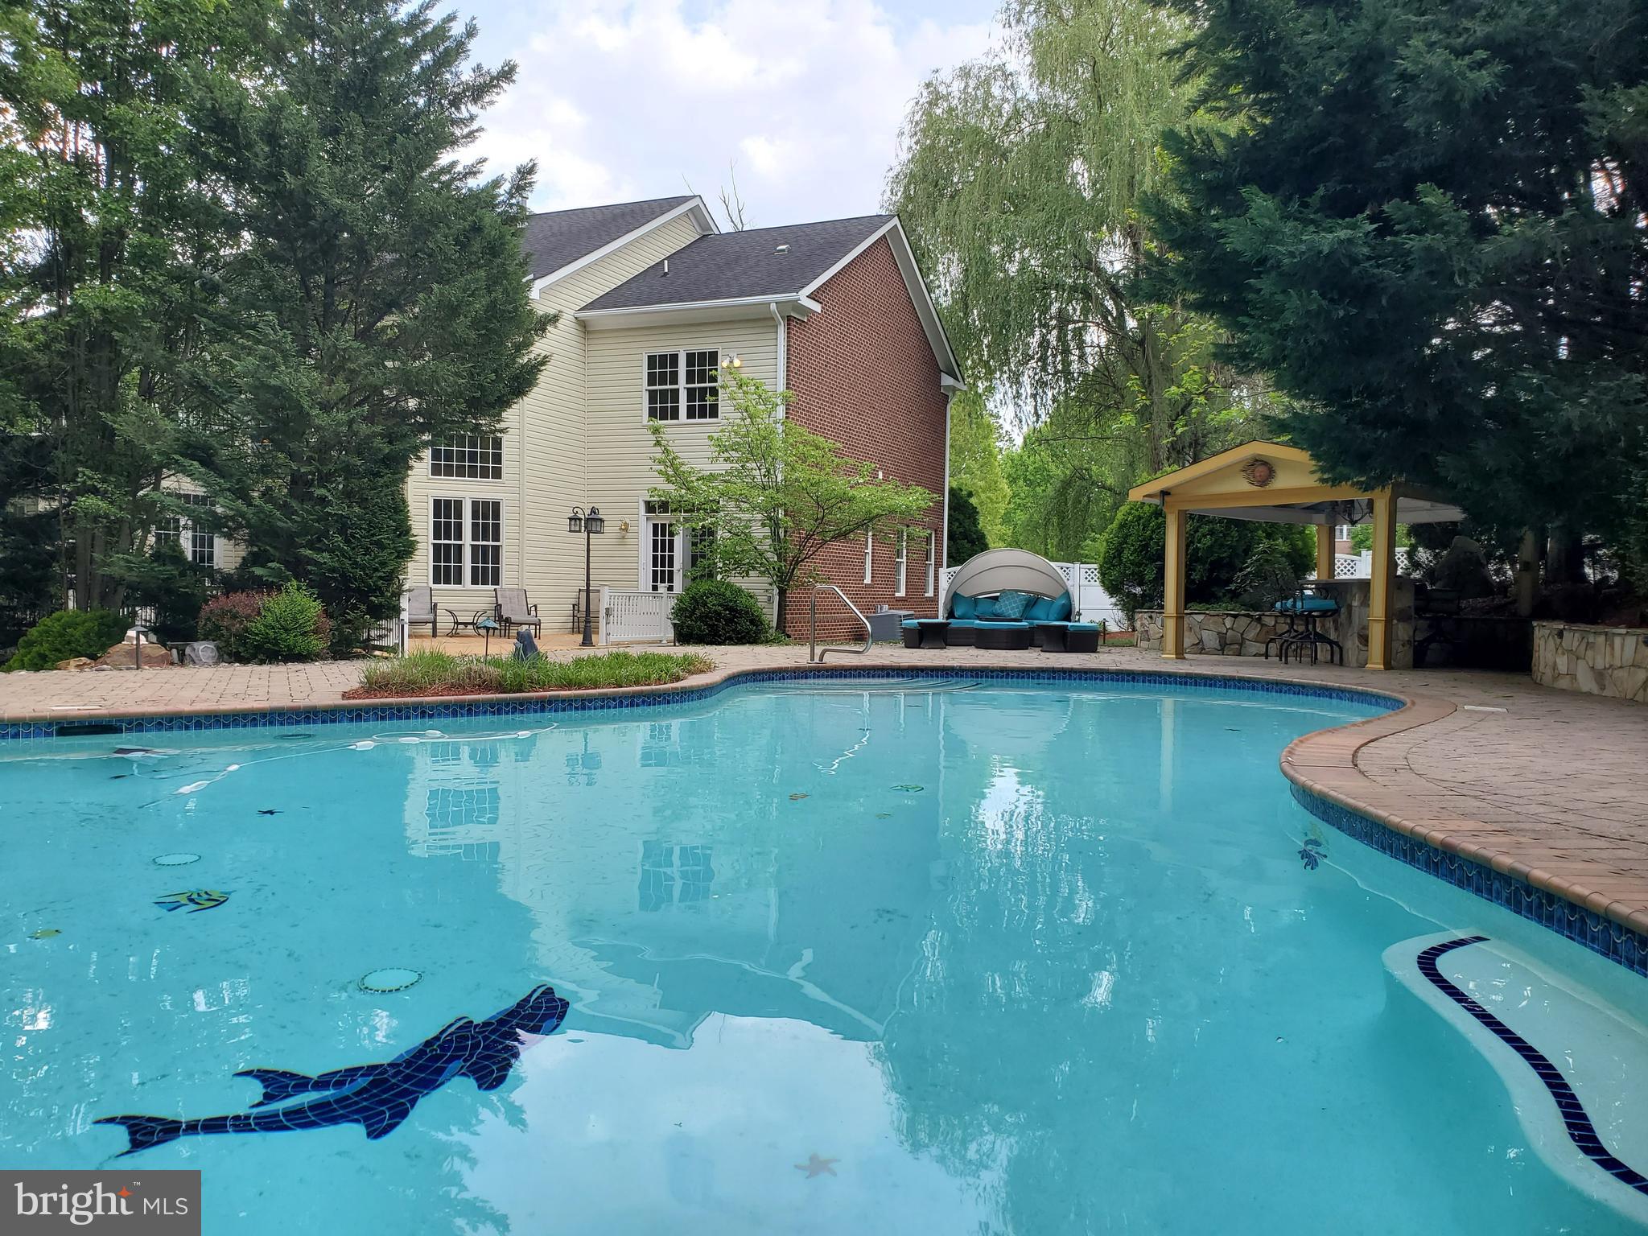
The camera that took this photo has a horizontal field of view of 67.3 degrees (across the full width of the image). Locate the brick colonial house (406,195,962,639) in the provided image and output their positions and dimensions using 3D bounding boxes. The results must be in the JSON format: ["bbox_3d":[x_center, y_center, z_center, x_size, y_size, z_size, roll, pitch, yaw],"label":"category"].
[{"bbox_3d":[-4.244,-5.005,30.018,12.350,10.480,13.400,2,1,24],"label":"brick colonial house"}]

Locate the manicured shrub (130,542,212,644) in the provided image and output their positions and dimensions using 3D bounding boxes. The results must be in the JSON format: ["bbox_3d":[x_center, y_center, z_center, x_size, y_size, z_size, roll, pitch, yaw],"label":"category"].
[{"bbox_3d":[-8.664,-0.317,16.406,1.000,1.360,1.000,1,1,-28],"label":"manicured shrub"}]

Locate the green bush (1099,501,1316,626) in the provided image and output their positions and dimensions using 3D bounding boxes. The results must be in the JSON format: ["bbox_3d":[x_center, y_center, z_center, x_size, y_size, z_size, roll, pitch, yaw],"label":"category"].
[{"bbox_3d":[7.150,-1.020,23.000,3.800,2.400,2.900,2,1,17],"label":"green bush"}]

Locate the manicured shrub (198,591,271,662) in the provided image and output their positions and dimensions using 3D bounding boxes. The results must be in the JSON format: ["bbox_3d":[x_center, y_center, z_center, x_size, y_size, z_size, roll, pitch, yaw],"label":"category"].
[{"bbox_3d":[-5.950,0.064,12.711,0.850,0.740,0.800,1,1,-25],"label":"manicured shrub"}]

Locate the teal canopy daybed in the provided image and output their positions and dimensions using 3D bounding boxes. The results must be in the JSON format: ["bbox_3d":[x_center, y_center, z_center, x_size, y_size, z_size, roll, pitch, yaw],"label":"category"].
[{"bbox_3d":[2.830,-0.310,18.900,2.600,1.530,2.100,1,1,10],"label":"teal canopy daybed"}]

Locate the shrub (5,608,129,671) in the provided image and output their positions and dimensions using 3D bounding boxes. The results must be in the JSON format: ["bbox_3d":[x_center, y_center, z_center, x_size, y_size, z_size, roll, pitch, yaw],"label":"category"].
[{"bbox_3d":[-6.809,0.175,11.114,1.050,0.550,1.000,1,2,-31],"label":"shrub"}]

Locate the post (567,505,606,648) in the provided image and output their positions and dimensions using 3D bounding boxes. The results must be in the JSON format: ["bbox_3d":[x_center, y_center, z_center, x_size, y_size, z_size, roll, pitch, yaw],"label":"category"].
[{"bbox_3d":[-3.653,-0.635,19.098,0.560,2.145,0.500,1,1,0],"label":"post"}]

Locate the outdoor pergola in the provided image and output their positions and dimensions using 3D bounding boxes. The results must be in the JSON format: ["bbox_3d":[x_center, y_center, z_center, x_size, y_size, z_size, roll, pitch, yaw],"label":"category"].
[{"bbox_3d":[7.573,-0.855,17.981,4.800,2.950,4.200,0,2,-39],"label":"outdoor pergola"}]

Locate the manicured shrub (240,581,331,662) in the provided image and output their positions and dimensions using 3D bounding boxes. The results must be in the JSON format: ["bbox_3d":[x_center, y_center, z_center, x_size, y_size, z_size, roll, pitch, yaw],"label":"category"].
[{"bbox_3d":[-5.496,0.032,12.610,0.860,0.830,0.840,1,1,-24],"label":"manicured shrub"}]

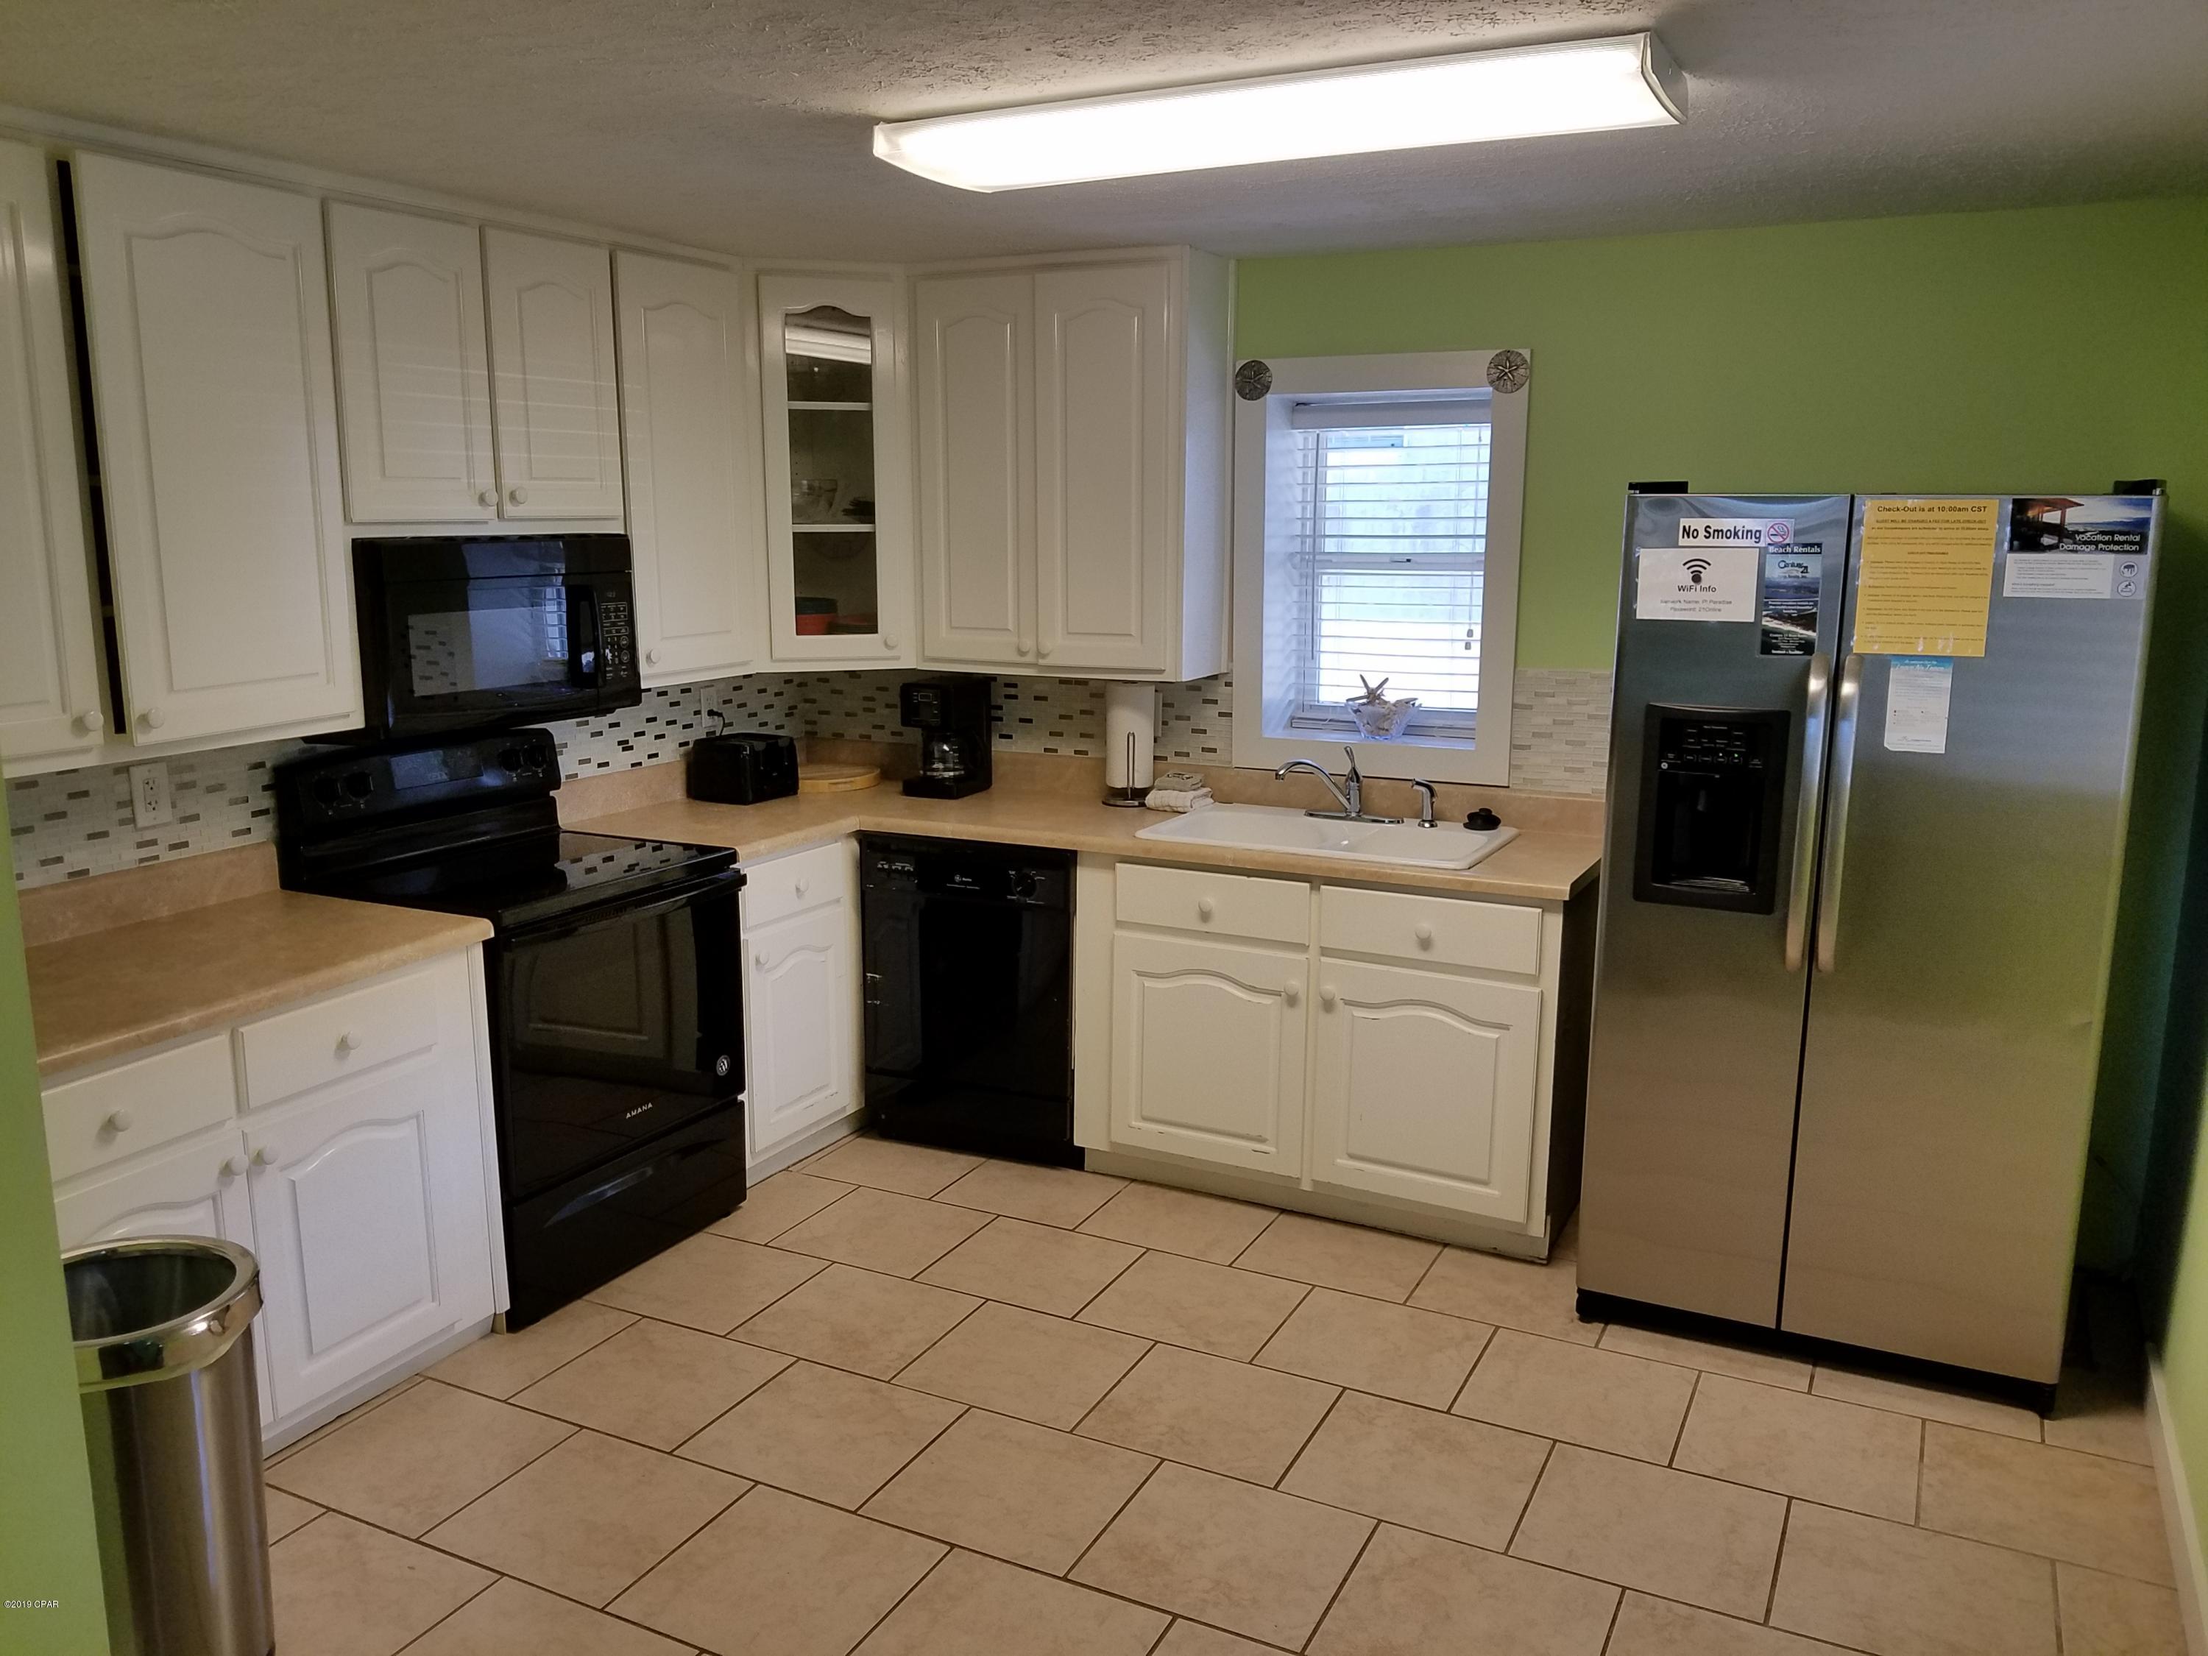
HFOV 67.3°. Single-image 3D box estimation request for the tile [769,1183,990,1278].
[{"bbox_3d":[-0.530,0.981,4.014,0.405,0.010,0.391,6,12,26],"label":"tile"}]

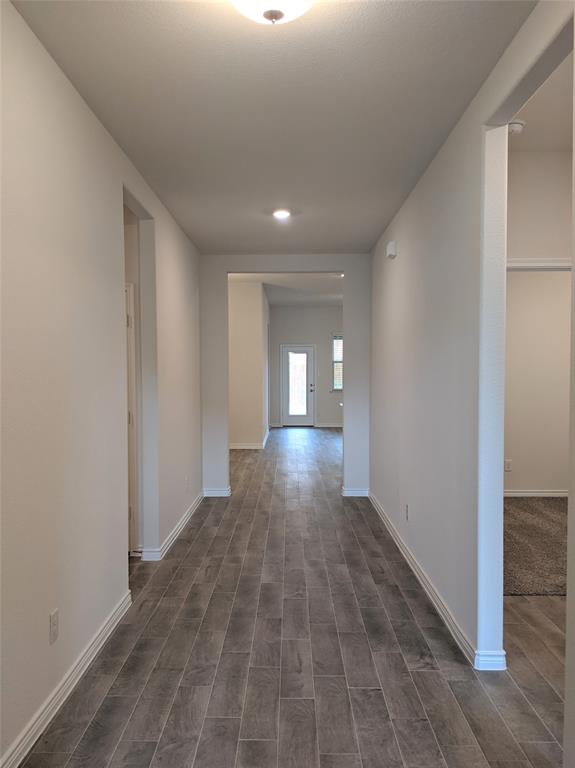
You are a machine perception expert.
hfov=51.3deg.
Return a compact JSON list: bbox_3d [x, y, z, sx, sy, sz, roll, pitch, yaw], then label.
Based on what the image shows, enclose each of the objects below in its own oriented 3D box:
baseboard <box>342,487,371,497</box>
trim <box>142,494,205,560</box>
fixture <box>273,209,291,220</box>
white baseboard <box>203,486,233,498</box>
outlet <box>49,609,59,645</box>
[{"bbox_3d":[0.777,1.229,6.758,0.295,0.092,0.020,0,1,0],"label":"baseboard"},{"bbox_3d":[-1.020,1.257,5.630,0.150,0.092,2.280,0,1,0],"label":"trim"},{"bbox_3d":[-0.047,-1.407,4.969,0.155,0.035,0.155,0,1,0],"label":"fixture"},{"bbox_3d":[-0.790,1.232,6.768,0.315,0.092,0.020,0,1,0],"label":"white baseboard"},{"bbox_3d":[-0.977,1.016,2.508,0.010,0.121,0.076,0,1,0],"label":"outlet"}]

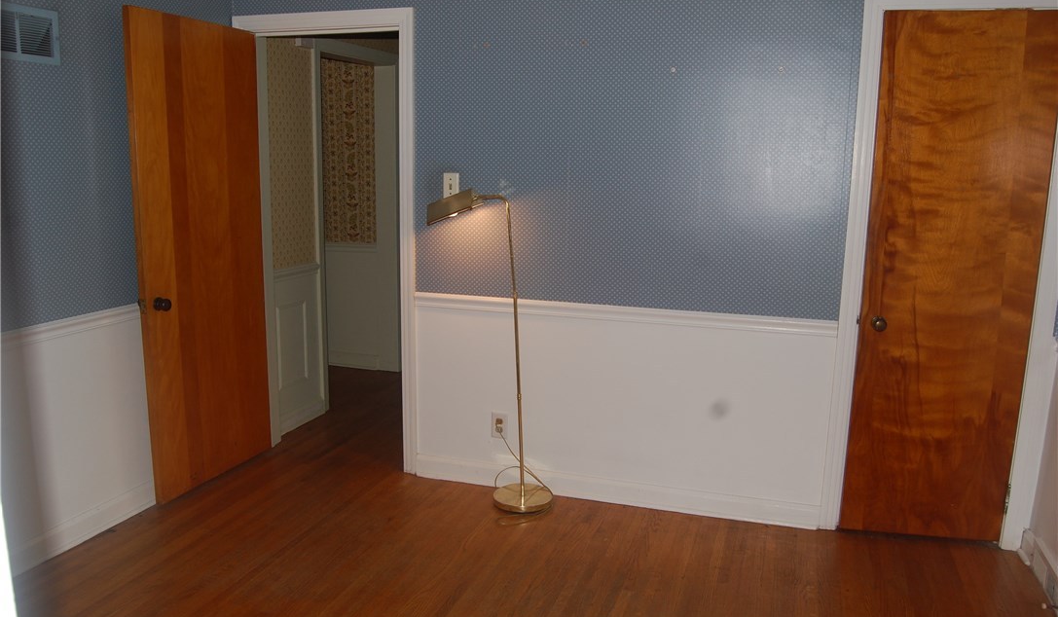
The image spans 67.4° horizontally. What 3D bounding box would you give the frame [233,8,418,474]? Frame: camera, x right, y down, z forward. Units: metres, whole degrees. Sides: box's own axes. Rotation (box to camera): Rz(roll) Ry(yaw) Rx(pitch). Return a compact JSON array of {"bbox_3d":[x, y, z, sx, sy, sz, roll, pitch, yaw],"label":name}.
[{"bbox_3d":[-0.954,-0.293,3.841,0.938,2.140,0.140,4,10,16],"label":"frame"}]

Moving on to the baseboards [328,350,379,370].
[{"bbox_3d":[-1.307,0.381,5.841,0.445,0.110,0.025,4,10,16],"label":"baseboards"}]

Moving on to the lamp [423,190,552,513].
[{"bbox_3d":[-0.168,0.177,3.463,0.595,1.376,0.250,4,10,16],"label":"lamp"}]

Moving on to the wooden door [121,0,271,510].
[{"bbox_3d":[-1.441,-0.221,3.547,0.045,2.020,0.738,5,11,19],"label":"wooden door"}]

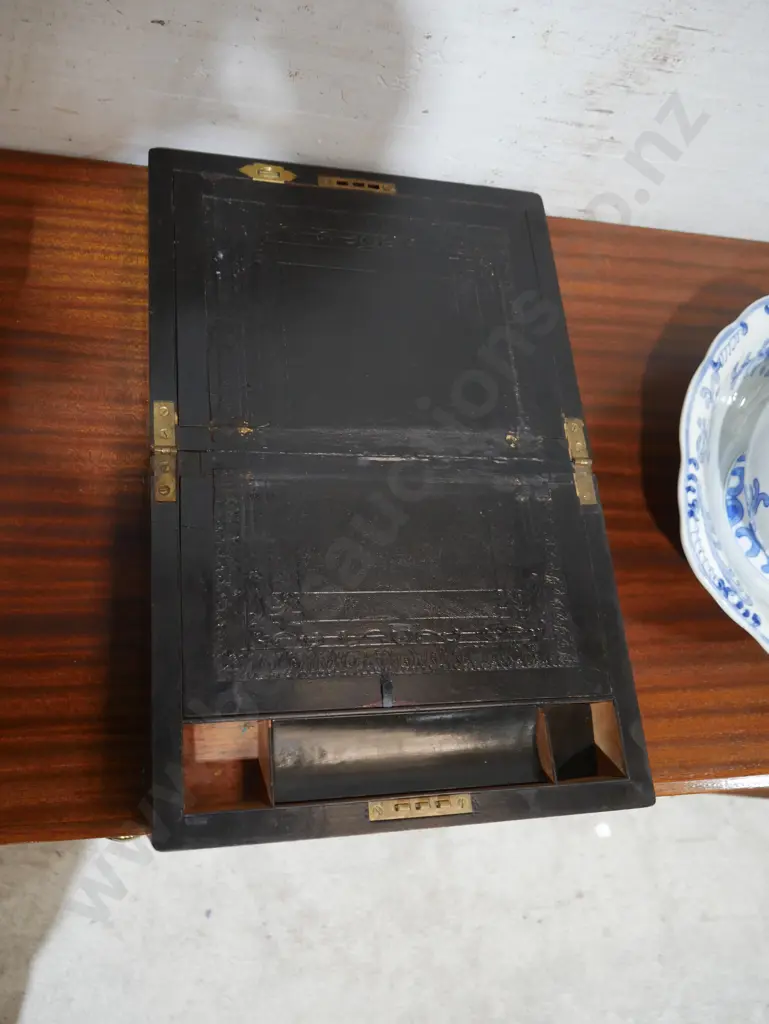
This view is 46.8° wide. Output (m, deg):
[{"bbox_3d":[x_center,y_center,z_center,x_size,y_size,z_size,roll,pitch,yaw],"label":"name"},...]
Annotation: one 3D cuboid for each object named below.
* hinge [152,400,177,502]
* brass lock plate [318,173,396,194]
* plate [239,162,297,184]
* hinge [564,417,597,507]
[{"bbox_3d":[-0.146,-0.040,0.589,0.013,0.005,0.072,0,70,-16],"label":"hinge"},{"bbox_3d":[-0.021,-0.260,0.709,0.064,0.003,0.011,0,70,-16],"label":"brass lock plate"},{"bbox_3d":[-0.090,-0.262,0.690,0.044,0.003,0.016,0,70,-16],"label":"plate"},{"bbox_3d":[0.149,-0.038,0.674,0.014,0.005,0.071,0,70,-16],"label":"hinge"}]

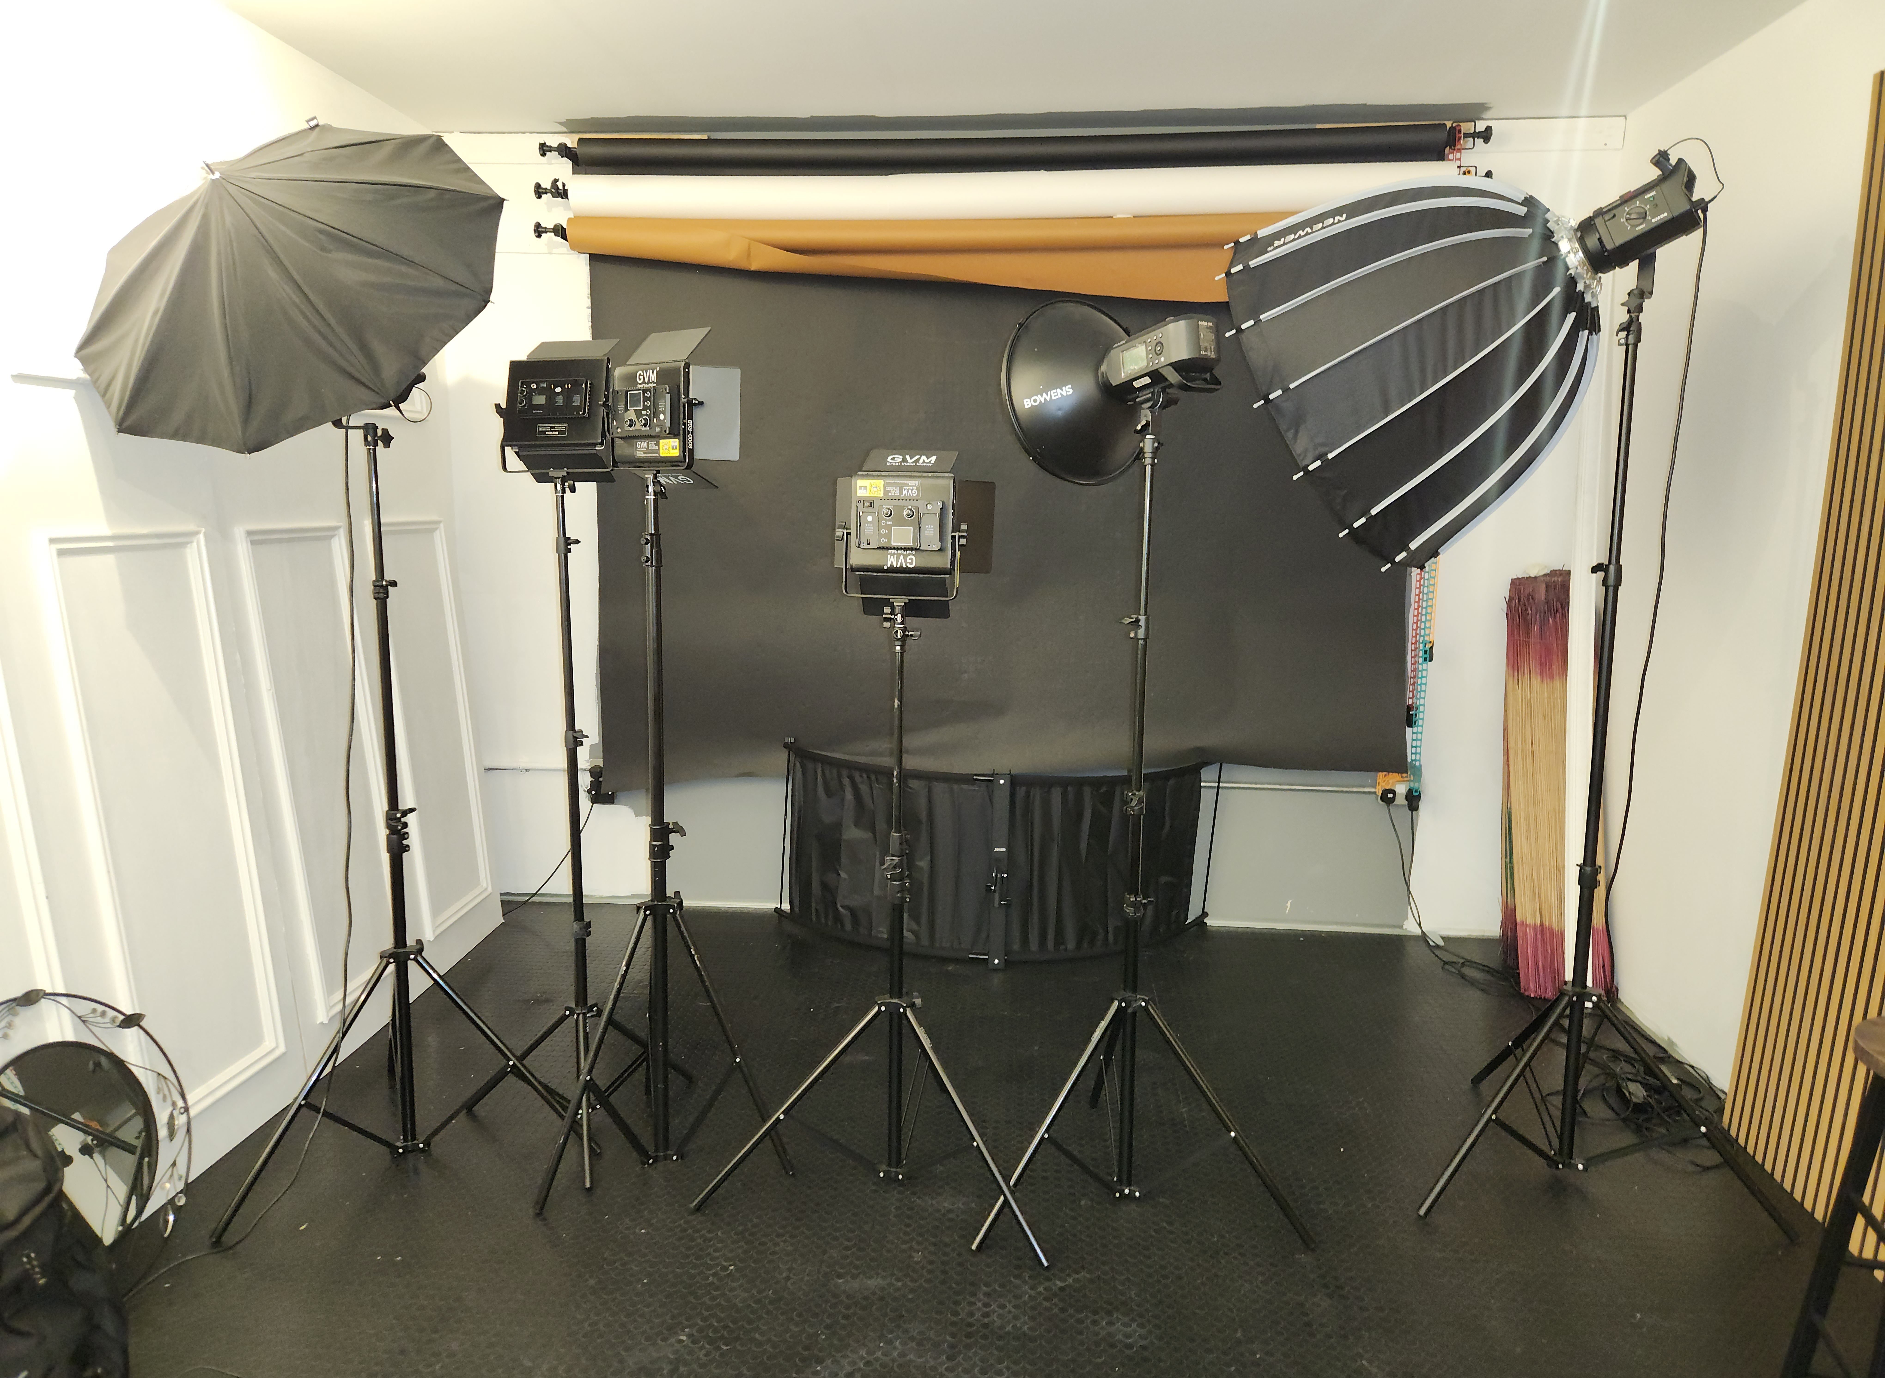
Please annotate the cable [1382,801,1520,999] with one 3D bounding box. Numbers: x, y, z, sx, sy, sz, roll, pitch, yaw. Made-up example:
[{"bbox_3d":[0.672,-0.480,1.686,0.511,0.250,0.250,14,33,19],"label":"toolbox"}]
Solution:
[{"bbox_3d":[1.585,0.648,3.943,0.309,0.460,0.480,1,8,5],"label":"cable"}]

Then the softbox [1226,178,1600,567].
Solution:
[{"bbox_3d":[1.098,-0.763,2.702,0.593,0.863,0.863,-29,-12,38],"label":"softbox"}]

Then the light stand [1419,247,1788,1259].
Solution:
[{"bbox_3d":[1.329,0.094,2.669,0.725,1.920,0.721,0,8,-4],"label":"light stand"}]

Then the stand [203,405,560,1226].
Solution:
[{"bbox_3d":[-1.235,0.232,2.755,0.766,1.586,0.654,-4,10,-30],"label":"stand"}]

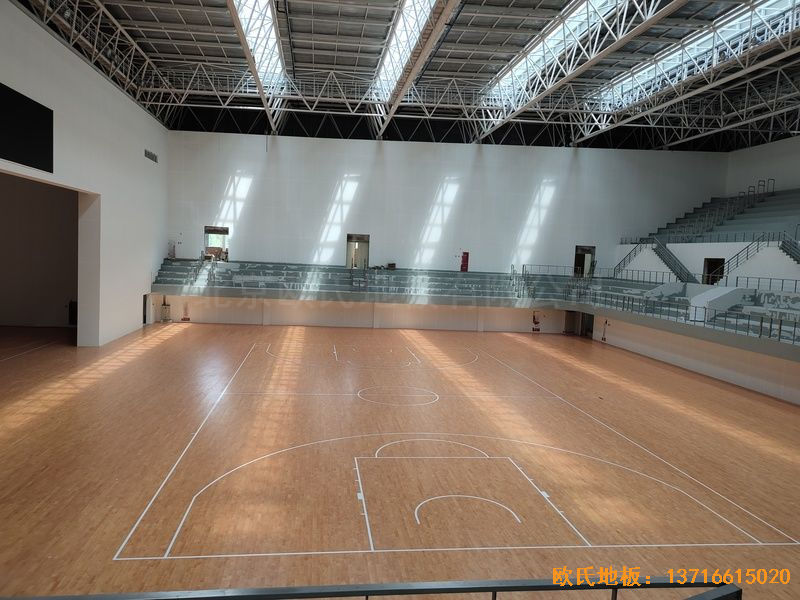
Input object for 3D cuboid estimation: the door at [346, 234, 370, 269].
[{"bbox_3d":[-3.724,-4.315,53.833,2.030,3.030,0.200,2,4,-8],"label":"door"}]

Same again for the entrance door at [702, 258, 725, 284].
[{"bbox_3d":[22.559,-1.913,43.212,0.200,2.080,2.150,2,4,-8],"label":"entrance door"}]

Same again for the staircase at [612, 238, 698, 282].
[{"bbox_3d":[21.011,-3.300,49.597,1.400,3.700,10.900,2,4,-8],"label":"staircase"}]

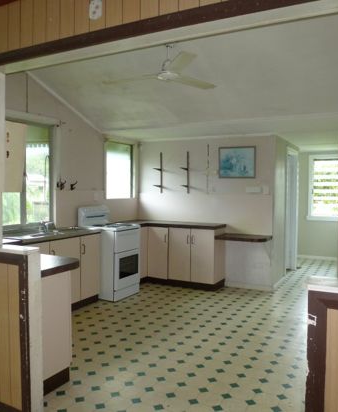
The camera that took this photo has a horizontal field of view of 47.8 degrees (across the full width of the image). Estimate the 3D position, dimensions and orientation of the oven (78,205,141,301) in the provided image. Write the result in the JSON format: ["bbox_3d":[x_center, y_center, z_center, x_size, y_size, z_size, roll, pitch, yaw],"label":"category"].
[{"bbox_3d":[-0.812,0.620,5.220,0.578,1.206,0.550,1,2,27],"label":"oven"}]

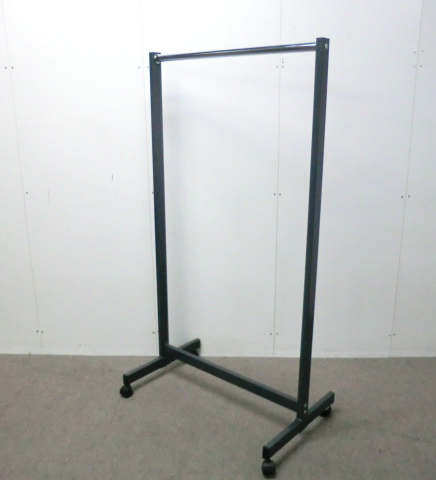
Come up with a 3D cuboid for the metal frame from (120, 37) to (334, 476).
[{"bbox_3d":[0.040,0.021,2.223,0.896,1.650,0.538,13,19,39],"label":"metal frame"}]

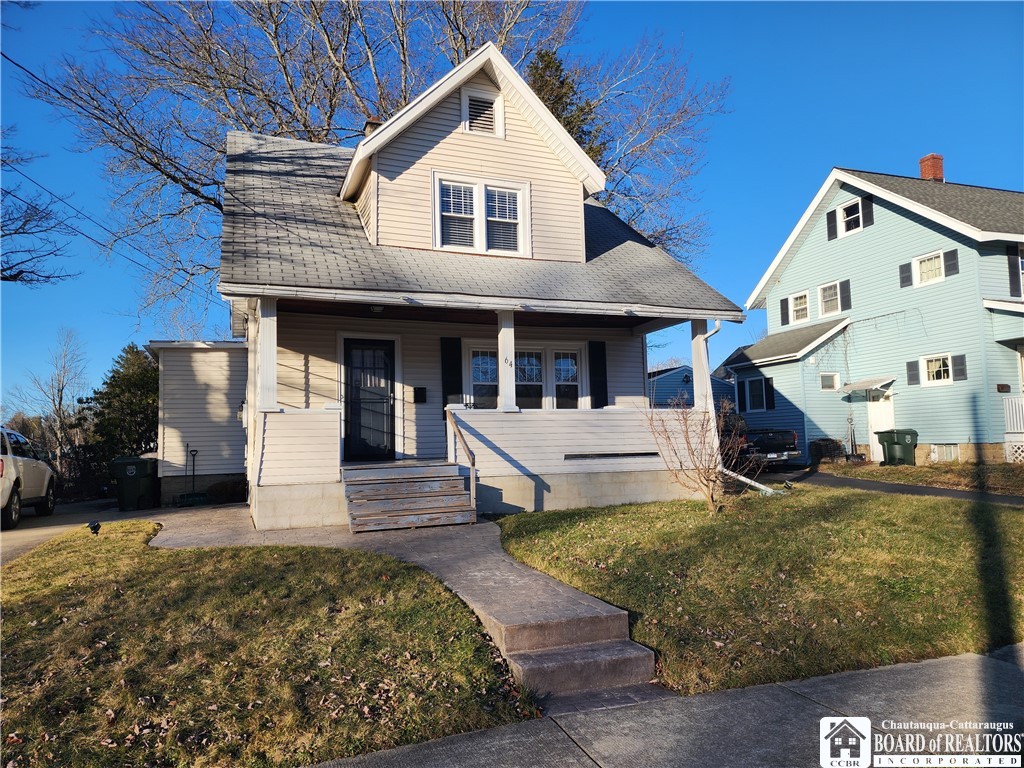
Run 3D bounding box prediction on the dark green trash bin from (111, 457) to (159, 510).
[{"bbox_3d":[-7.700,2.030,13.850,0.820,1.080,0.680,2,-6,-35],"label":"dark green trash bin"}]

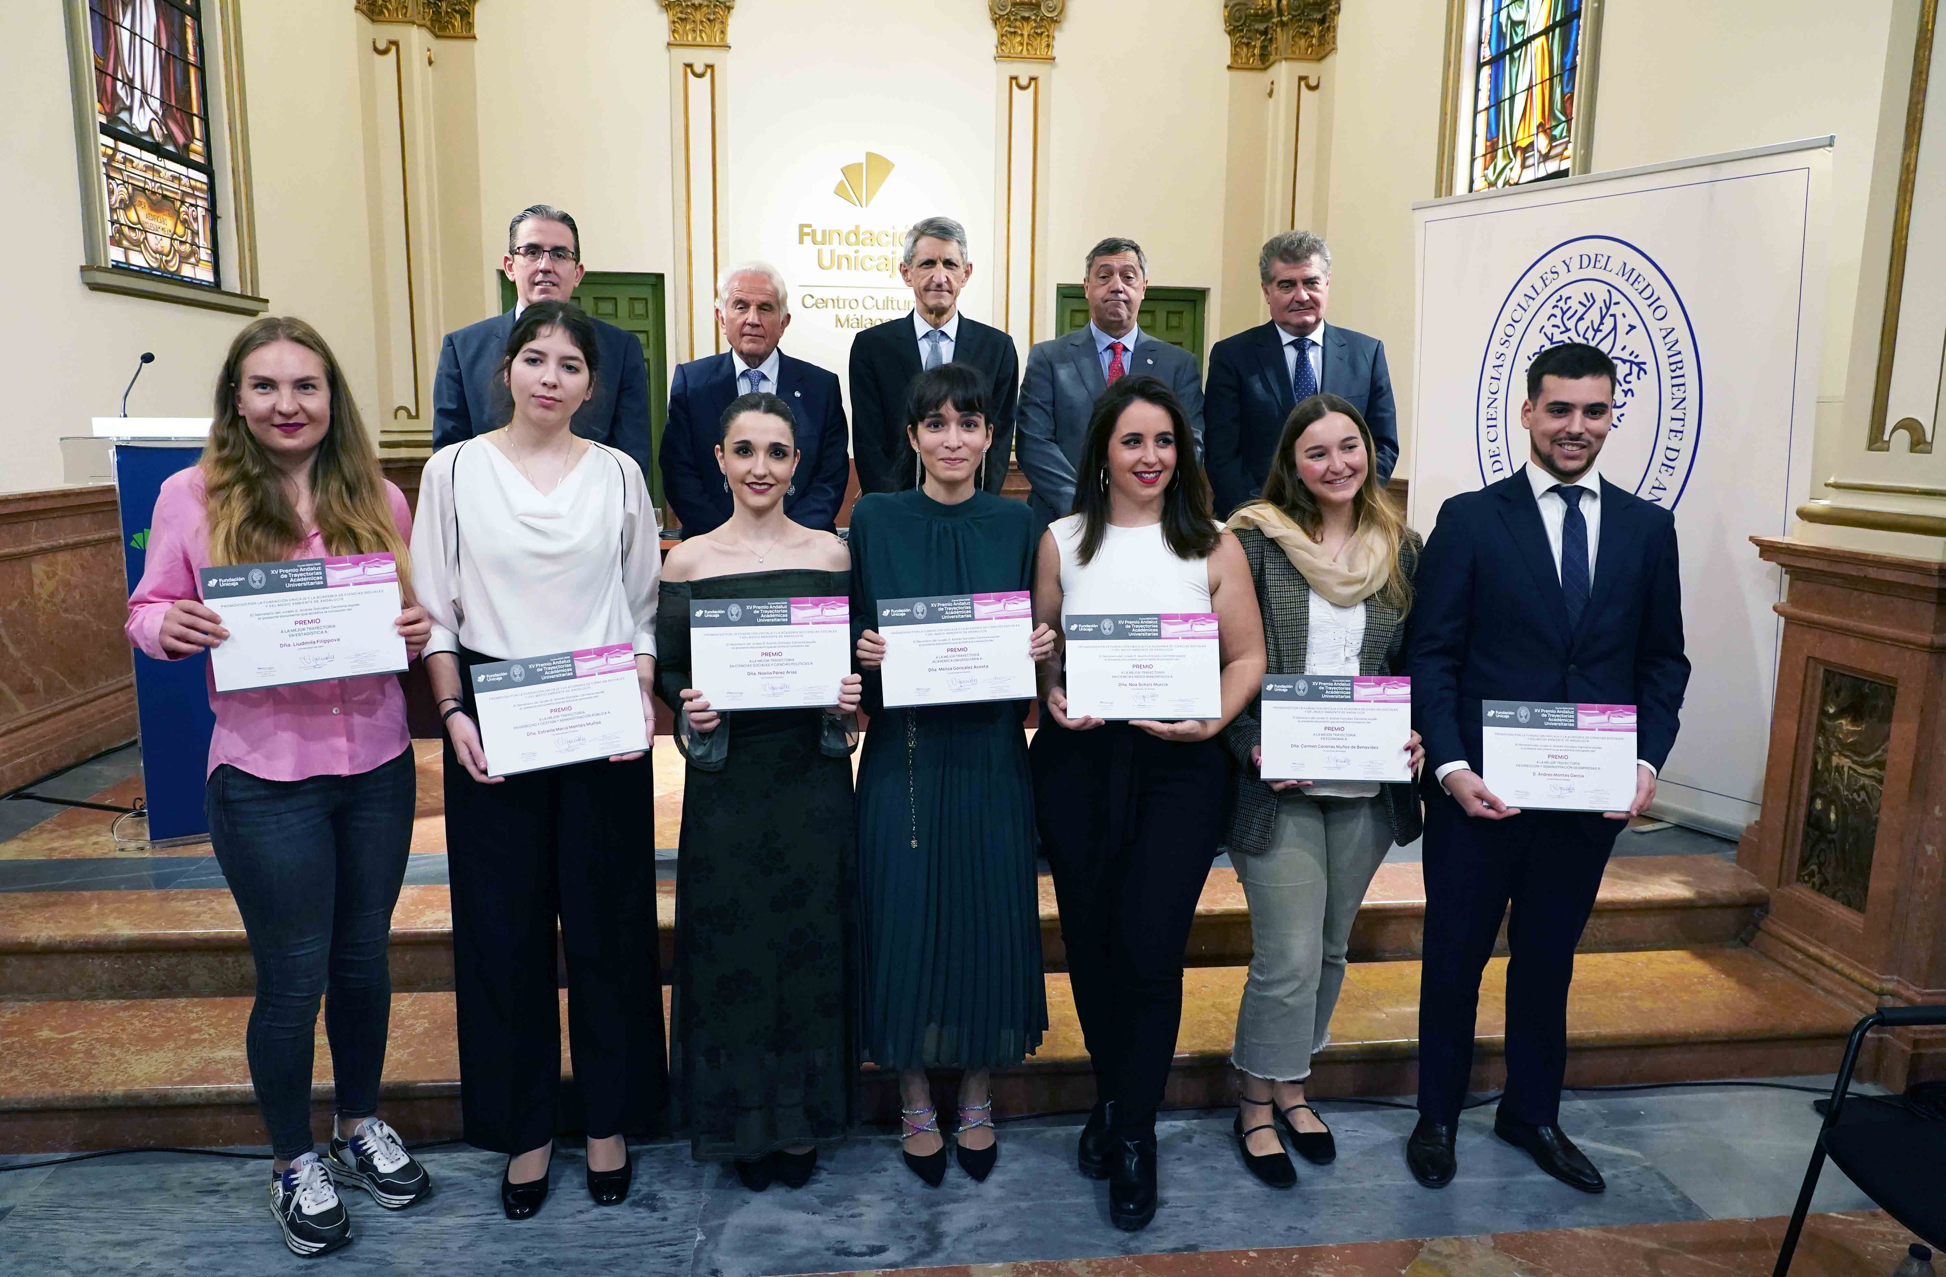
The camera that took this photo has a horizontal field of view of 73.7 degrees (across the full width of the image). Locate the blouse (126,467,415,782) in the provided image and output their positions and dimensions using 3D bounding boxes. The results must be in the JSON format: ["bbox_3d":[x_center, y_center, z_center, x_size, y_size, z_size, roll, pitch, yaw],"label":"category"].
[{"bbox_3d":[-1.315,-0.041,2.431,0.450,0.580,0.320,-5,10,-32],"label":"blouse"}]

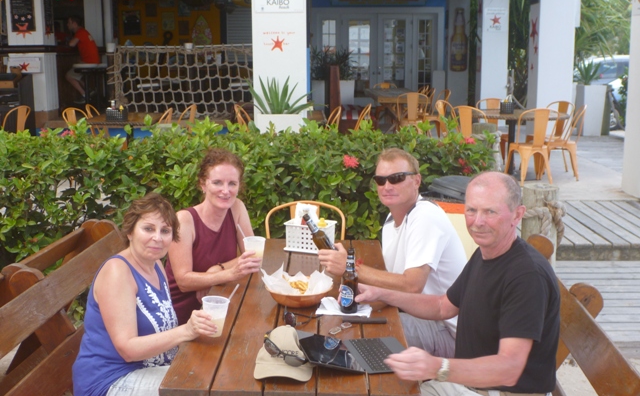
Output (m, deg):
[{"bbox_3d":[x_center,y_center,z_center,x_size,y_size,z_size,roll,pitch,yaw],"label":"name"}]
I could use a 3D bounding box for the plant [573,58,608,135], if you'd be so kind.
[{"bbox_3d":[4.671,-1.716,12.974,0.560,1.330,0.540,0,11,0],"label":"plant"}]

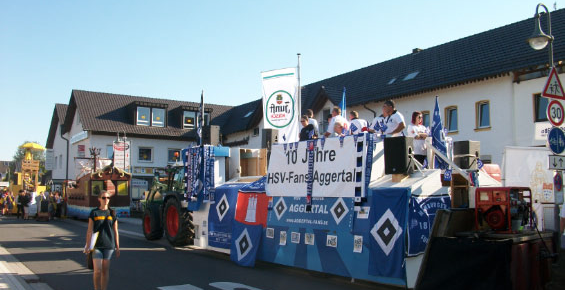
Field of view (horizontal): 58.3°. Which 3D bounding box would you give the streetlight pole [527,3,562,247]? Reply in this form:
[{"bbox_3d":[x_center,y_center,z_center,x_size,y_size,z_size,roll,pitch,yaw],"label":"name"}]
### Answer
[{"bbox_3d":[5.980,-0.276,11.427,0.750,5.900,0.500,2,-6,-25],"label":"streetlight pole"}]

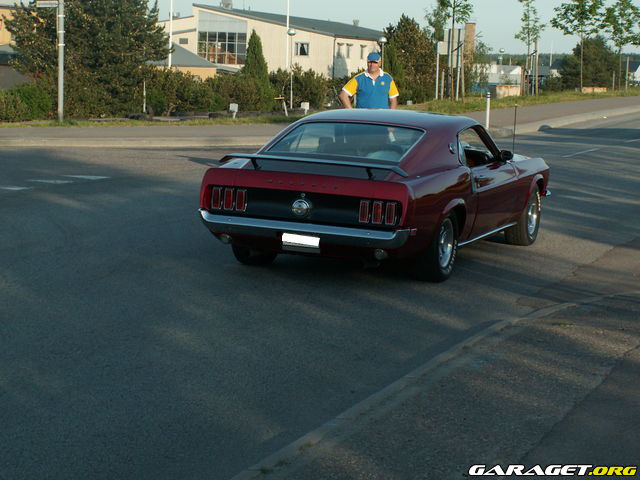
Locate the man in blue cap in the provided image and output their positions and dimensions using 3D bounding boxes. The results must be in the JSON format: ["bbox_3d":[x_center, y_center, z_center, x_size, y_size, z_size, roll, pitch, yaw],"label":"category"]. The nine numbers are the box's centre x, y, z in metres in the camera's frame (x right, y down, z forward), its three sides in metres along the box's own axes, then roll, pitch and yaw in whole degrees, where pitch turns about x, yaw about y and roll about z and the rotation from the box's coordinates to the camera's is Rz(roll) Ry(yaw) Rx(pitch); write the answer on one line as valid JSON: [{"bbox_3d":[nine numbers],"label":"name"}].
[{"bbox_3d":[0.631,-1.557,19.708,0.780,1.820,0.380,2,7,5],"label":"man in blue cap"}]

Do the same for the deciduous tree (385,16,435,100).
[{"bbox_3d":[3.705,-7.493,62.000,2.100,3.700,2.100,2,7,3],"label":"deciduous tree"}]

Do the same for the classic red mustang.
[{"bbox_3d":[0.743,-0.487,13.364,1.830,1.280,4.760,5,7,22],"label":"classic red mustang"}]

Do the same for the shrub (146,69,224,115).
[{"bbox_3d":[-4.042,-4.447,45.000,2.350,1.400,1.900,1,7,-5],"label":"shrub"}]

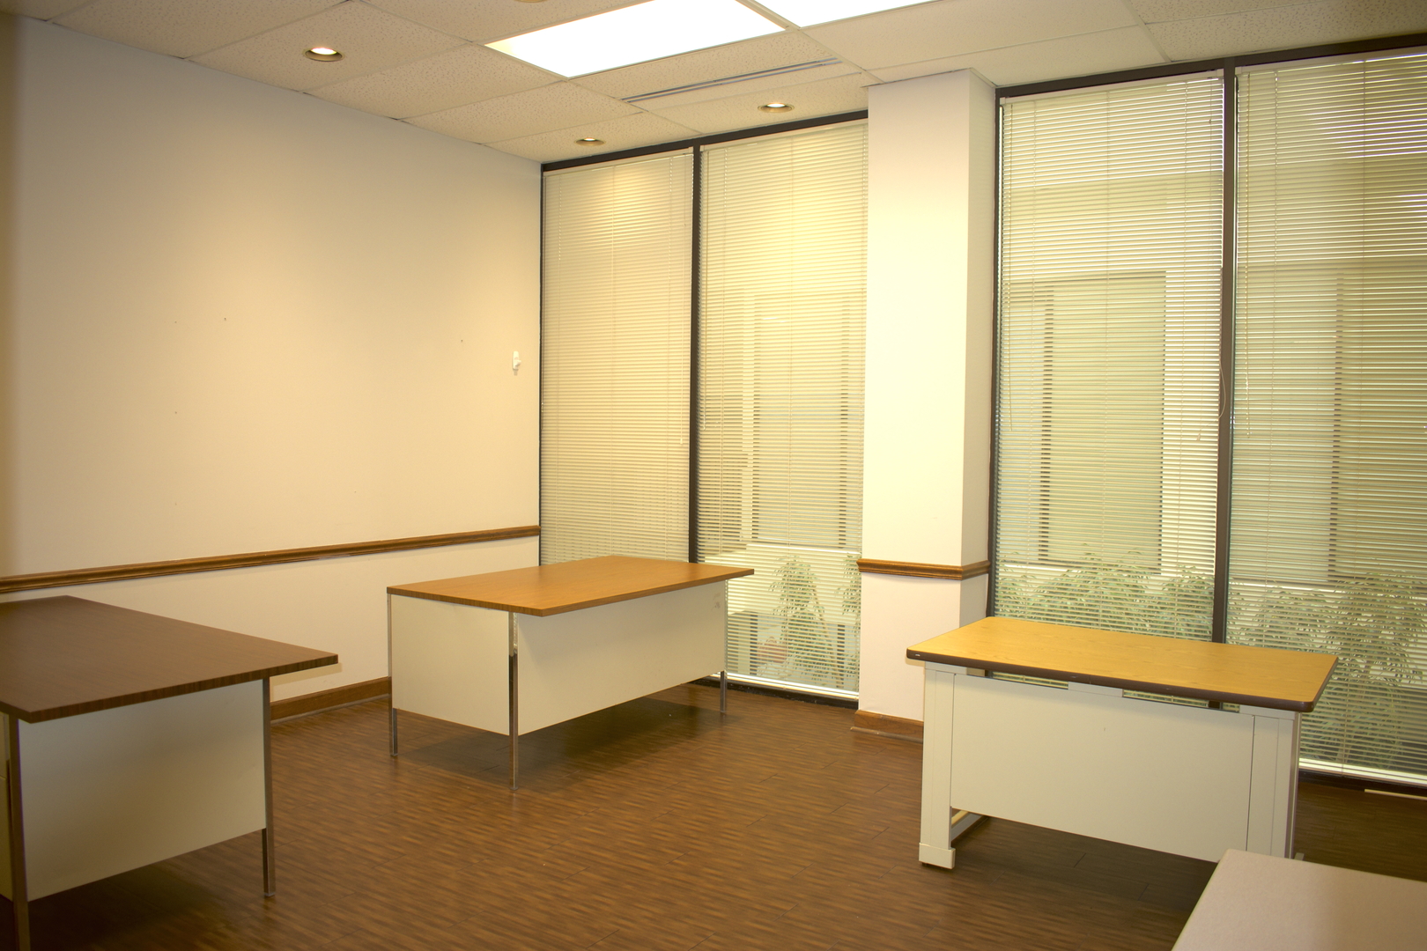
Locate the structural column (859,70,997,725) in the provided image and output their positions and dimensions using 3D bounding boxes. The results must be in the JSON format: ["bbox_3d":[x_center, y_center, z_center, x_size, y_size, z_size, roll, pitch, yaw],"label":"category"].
[{"bbox_3d":[1.005,-0.299,5.042,0.530,3.050,0.340,3,3,34],"label":"structural column"}]

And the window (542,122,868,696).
[{"bbox_3d":[-0.082,-0.362,5.978,2.320,2.980,0.100,3,3,34],"label":"window"}]

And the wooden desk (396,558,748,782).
[{"bbox_3d":[-0.601,0.842,4.955,0.900,0.736,1.520,3,3,34],"label":"wooden desk"}]

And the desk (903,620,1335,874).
[{"bbox_3d":[1.324,0.942,3.437,1.220,0.727,0.735,3,3,35],"label":"desk"}]

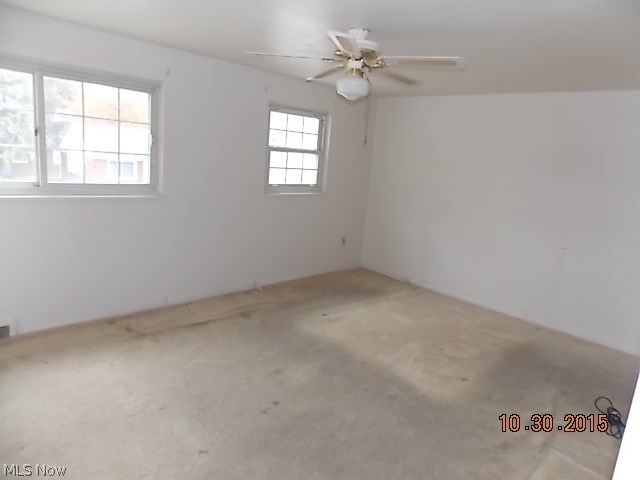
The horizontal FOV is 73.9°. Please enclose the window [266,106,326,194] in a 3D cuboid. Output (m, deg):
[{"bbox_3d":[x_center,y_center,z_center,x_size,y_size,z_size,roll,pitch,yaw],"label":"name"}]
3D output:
[{"bbox_3d":[-0.274,-1.021,4.954,0.910,0.940,0.100,-7,16,-44],"label":"window"}]

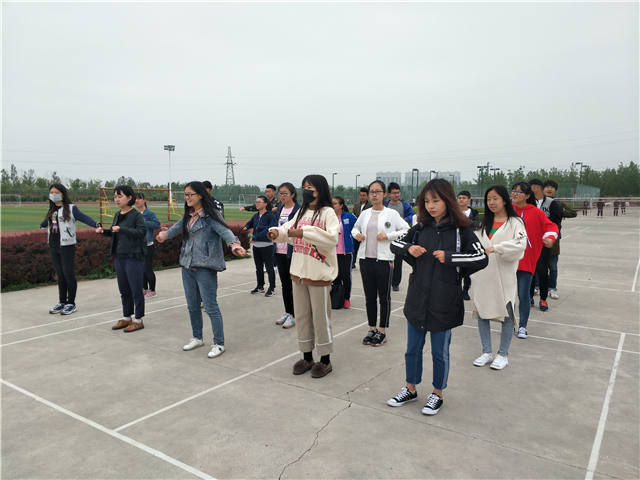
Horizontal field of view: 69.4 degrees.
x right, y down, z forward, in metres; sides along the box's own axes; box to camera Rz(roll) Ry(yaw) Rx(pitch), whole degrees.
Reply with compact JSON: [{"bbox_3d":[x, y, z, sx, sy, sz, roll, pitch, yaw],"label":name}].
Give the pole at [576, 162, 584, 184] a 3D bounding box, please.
[{"bbox_3d":[43.602,-8.971,77.662,1.100,8.000,0.450,4,6,35],"label":"pole"}]

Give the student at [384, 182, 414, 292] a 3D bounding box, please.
[{"bbox_3d":[1.282,-0.051,7.670,0.580,1.785,0.380,2,5,18],"label":"student"}]

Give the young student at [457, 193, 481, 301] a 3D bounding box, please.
[{"bbox_3d":[2.223,0.087,6.942,0.580,1.638,0.420,4,6,35],"label":"young student"}]

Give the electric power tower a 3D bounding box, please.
[{"bbox_3d":[-53.201,-38.404,273.607,7.000,33.000,8.500,0,5,0],"label":"electric power tower"}]

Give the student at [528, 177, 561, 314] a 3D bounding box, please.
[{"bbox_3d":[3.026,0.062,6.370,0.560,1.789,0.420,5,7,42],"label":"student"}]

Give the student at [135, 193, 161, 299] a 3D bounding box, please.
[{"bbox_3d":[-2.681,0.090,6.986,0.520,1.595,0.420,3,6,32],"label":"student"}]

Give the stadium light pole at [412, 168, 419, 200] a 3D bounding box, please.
[{"bbox_3d":[19.228,-10.315,92.662,1.100,8.000,0.450,4,6,35],"label":"stadium light pole"}]

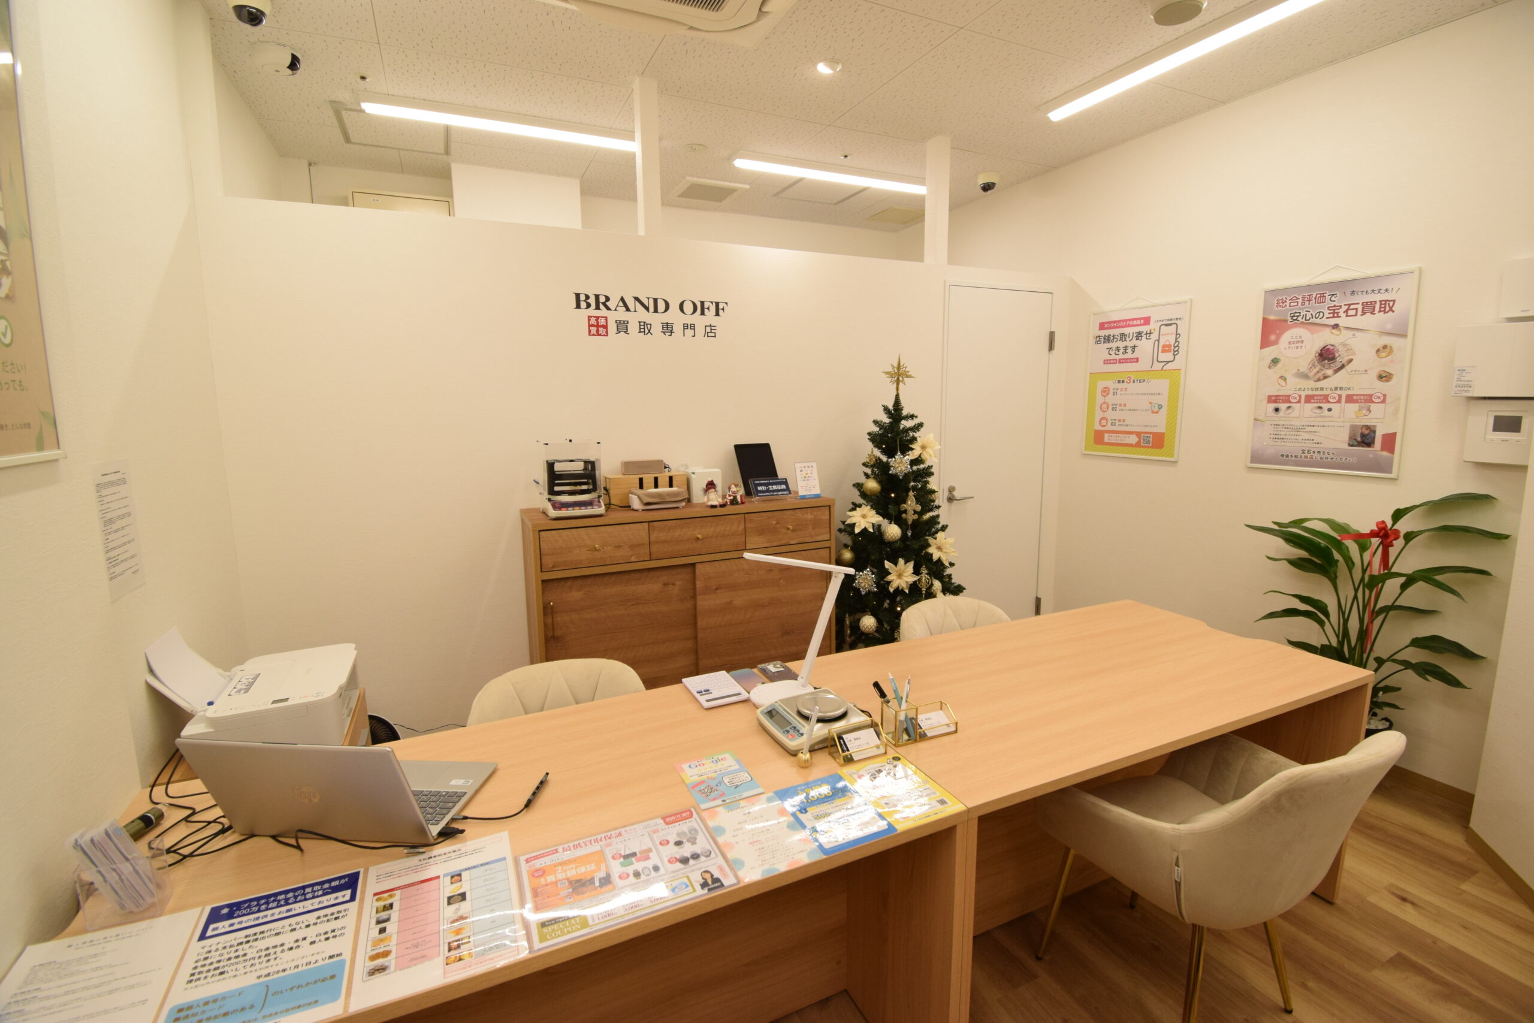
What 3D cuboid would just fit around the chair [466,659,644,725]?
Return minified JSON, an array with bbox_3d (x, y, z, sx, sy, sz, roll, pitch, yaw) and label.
[{"bbox_3d":[-0.472,0.834,1.583,0.550,0.780,0.570,-4,11,-19],"label":"chair"}]

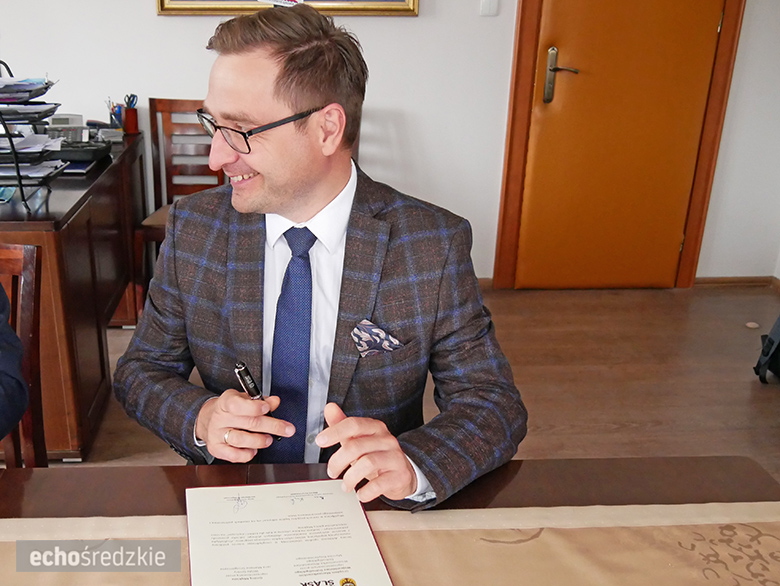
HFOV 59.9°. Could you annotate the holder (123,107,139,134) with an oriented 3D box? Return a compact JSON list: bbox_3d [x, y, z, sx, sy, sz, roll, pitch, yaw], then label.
[{"bbox_3d":[-1.175,-0.777,3.060,0.062,0.105,0.062,0,21,-5],"label":"holder"}]

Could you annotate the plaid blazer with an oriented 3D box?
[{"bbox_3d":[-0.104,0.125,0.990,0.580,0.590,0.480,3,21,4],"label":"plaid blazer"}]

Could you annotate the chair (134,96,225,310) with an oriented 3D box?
[{"bbox_3d":[-0.850,-0.351,2.987,0.440,0.950,0.480,0,21,-5],"label":"chair"}]

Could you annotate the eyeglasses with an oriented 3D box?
[{"bbox_3d":[-0.161,-0.231,0.891,0.142,0.045,0.141,-29,39,-29],"label":"eyeglasses"}]

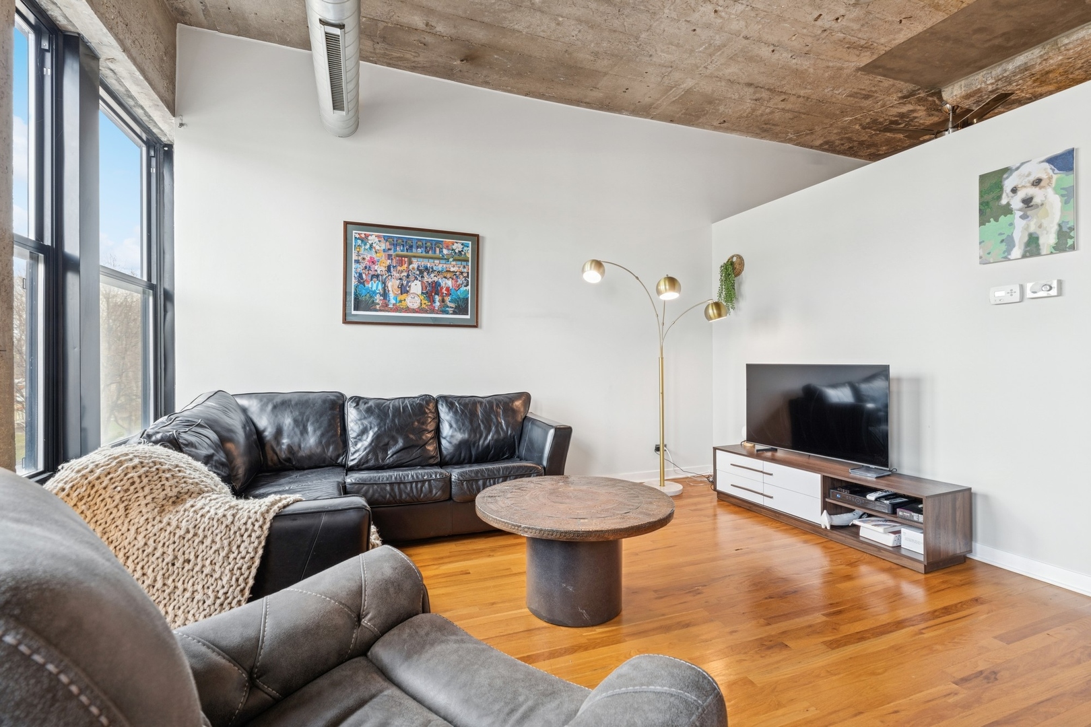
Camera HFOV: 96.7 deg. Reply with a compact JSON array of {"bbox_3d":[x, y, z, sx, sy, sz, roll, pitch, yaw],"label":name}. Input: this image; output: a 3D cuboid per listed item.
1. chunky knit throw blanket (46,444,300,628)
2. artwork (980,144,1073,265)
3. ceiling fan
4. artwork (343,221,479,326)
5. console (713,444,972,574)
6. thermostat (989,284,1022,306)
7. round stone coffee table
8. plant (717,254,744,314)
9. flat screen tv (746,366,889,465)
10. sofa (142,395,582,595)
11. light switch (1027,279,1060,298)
[{"bbox_3d":[-1.180,0.564,1.647,0.740,0.620,0.620,0,1,-21],"label":"chunky knit throw blanket"},{"bbox_3d":[2.553,-0.817,2.585,0.030,0.508,0.395,0,1,-21],"label":"artwork"},{"bbox_3d":[3.546,-2.066,4.266,1.260,0.440,1.260,0,1,-21],"label":"ceiling fan"},{"bbox_3d":[-1.023,-0.673,3.794,1.020,0.760,0.035,0,1,-21],"label":"artwork"},{"bbox_3d":[1.924,0.920,3.408,0.425,0.424,1.582,0,1,-23],"label":"console"},{"bbox_3d":[2.525,-0.375,2.655,0.030,0.096,0.134,0,1,-21],"label":"thermostat"},{"bbox_3d":[0.139,0.895,2.338,0.936,0.499,0.936,0,1,0],"label":"round stone coffee table"},{"bbox_3d":[1.694,-0.734,4.527,0.200,0.565,0.235,0,1,-21],"label":"plant"},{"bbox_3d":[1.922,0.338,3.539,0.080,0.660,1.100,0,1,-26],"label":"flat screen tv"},{"bbox_3d":[-0.792,0.689,2.713,2.340,0.910,2.220,0,1,-21],"label":"sofa"},{"bbox_3d":[2.581,-0.382,2.511,0.032,0.085,0.120,0,1,-21],"label":"light switch"}]

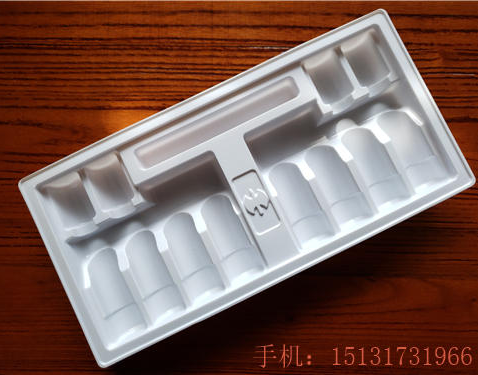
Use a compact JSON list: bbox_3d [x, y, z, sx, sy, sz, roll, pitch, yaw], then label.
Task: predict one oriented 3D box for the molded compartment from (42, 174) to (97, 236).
[{"bbox_3d":[-0.122,0.010,0.278,0.026,0.020,0.034,-26,86,-1],"label":"molded compartment"}]

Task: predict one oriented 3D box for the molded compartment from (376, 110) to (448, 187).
[{"bbox_3d":[0.126,-0.027,0.278,0.026,0.020,0.061,-26,86,-1],"label":"molded compartment"}]

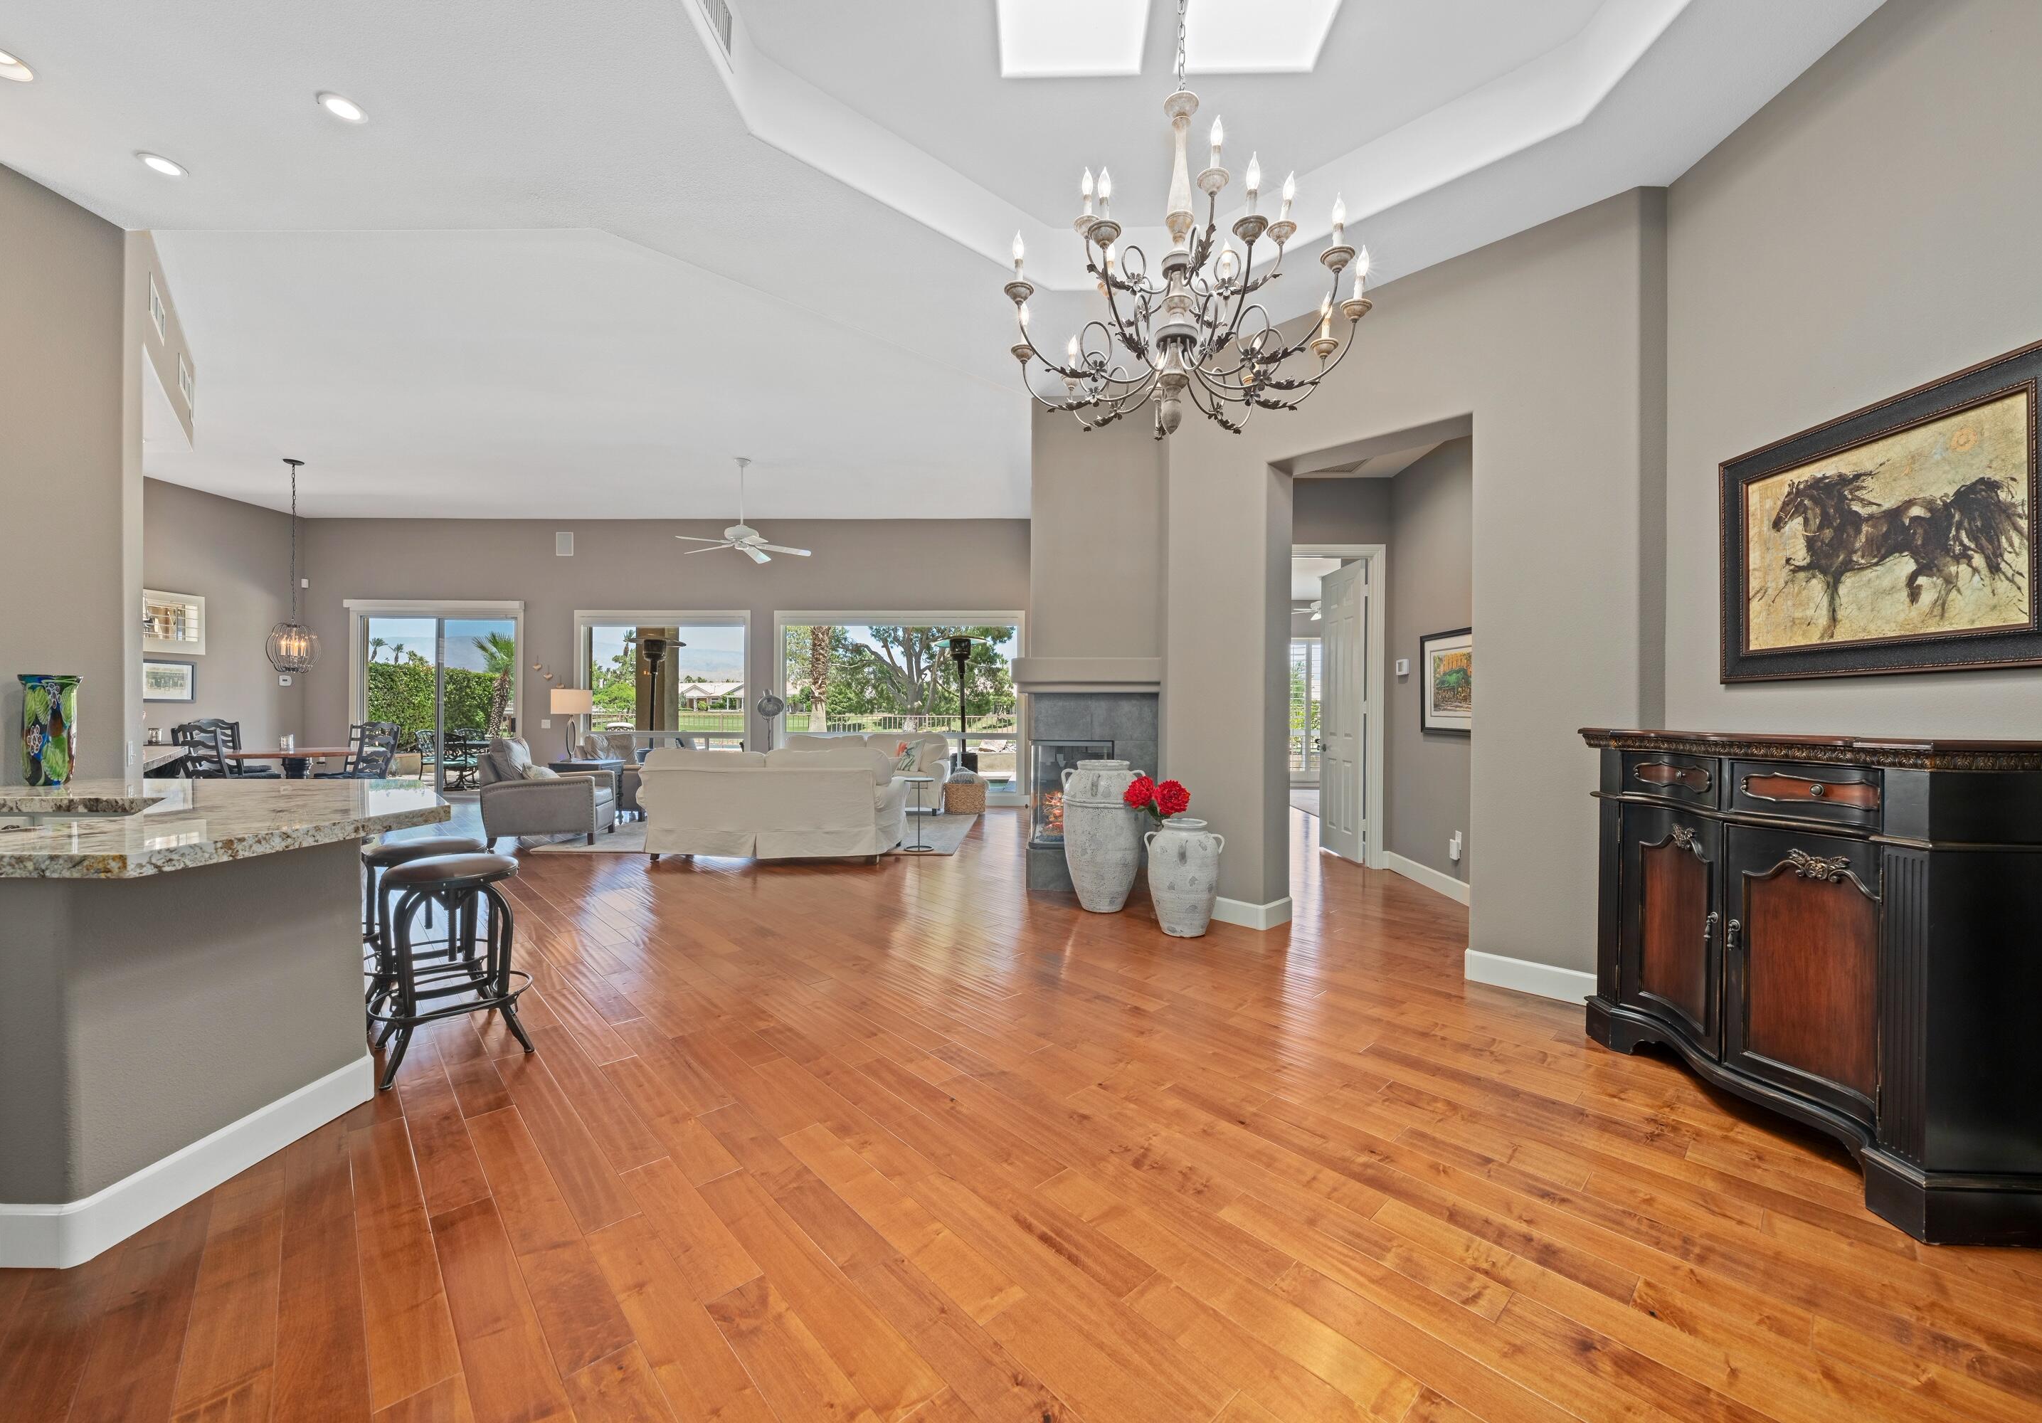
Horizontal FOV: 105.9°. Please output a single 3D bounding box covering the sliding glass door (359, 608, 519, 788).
[{"bbox_3d":[-7.320,-0.023,9.680,2.050,2.420,0.130,0,0,0],"label":"sliding glass door"}]

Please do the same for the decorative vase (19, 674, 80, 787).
[{"bbox_3d":[-3.970,0.074,3.156,0.160,0.450,0.160,0,0,38],"label":"decorative vase"}]

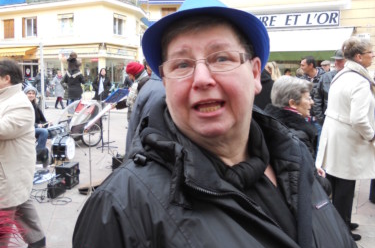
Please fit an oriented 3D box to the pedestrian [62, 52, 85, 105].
[{"bbox_3d":[-3.379,-1.080,11.755,0.520,2.120,0.420,1,6,6],"label":"pedestrian"}]

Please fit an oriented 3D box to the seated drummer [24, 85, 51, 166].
[{"bbox_3d":[-2.462,0.011,6.484,0.650,1.280,0.500,2,7,16],"label":"seated drummer"}]

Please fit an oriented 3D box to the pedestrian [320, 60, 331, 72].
[{"bbox_3d":[2.661,-0.348,7.606,0.520,1.740,0.340,2,7,17],"label":"pedestrian"}]

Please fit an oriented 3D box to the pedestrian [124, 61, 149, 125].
[{"bbox_3d":[-0.718,-0.070,5.709,0.580,1.670,0.550,-1,7,-6],"label":"pedestrian"}]

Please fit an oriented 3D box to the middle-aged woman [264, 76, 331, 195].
[{"bbox_3d":[0.639,0.427,2.362,0.380,1.420,0.470,-1,7,-13],"label":"middle-aged woman"}]

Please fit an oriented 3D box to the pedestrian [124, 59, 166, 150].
[{"bbox_3d":[-0.248,0.203,3.142,0.550,1.660,0.360,-2,7,-17],"label":"pedestrian"}]

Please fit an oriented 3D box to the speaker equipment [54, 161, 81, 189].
[{"bbox_3d":[-1.617,0.700,5.280,0.210,0.290,0.290,1,7,9],"label":"speaker equipment"}]

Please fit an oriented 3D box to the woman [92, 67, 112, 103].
[{"bbox_3d":[-2.726,-0.942,12.575,0.550,1.680,0.360,1,6,3],"label":"woman"}]

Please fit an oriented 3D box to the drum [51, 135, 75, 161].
[{"bbox_3d":[-2.054,0.396,6.436,0.300,0.400,0.400,1,6,6],"label":"drum"}]

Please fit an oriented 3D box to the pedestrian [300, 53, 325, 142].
[{"bbox_3d":[1.749,-0.101,5.613,0.520,1.730,0.360,5,9,33],"label":"pedestrian"}]

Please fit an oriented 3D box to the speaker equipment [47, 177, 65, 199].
[{"bbox_3d":[-1.586,0.763,4.674,0.125,0.180,0.300,2,7,13],"label":"speaker equipment"}]

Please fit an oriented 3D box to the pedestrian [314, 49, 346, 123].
[{"bbox_3d":[1.936,-0.076,5.115,0.550,1.760,0.380,1,7,6],"label":"pedestrian"}]

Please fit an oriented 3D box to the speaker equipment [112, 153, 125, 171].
[{"bbox_3d":[-1.017,0.607,6.150,0.240,0.290,0.320,4,8,26],"label":"speaker equipment"}]

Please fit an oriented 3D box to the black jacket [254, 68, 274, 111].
[{"bbox_3d":[0.771,-0.267,4.297,0.550,0.750,0.350,-4,8,-37],"label":"black jacket"}]

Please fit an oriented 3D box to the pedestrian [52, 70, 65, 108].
[{"bbox_3d":[-5.526,-1.463,16.846,0.420,1.680,0.480,6,8,41],"label":"pedestrian"}]

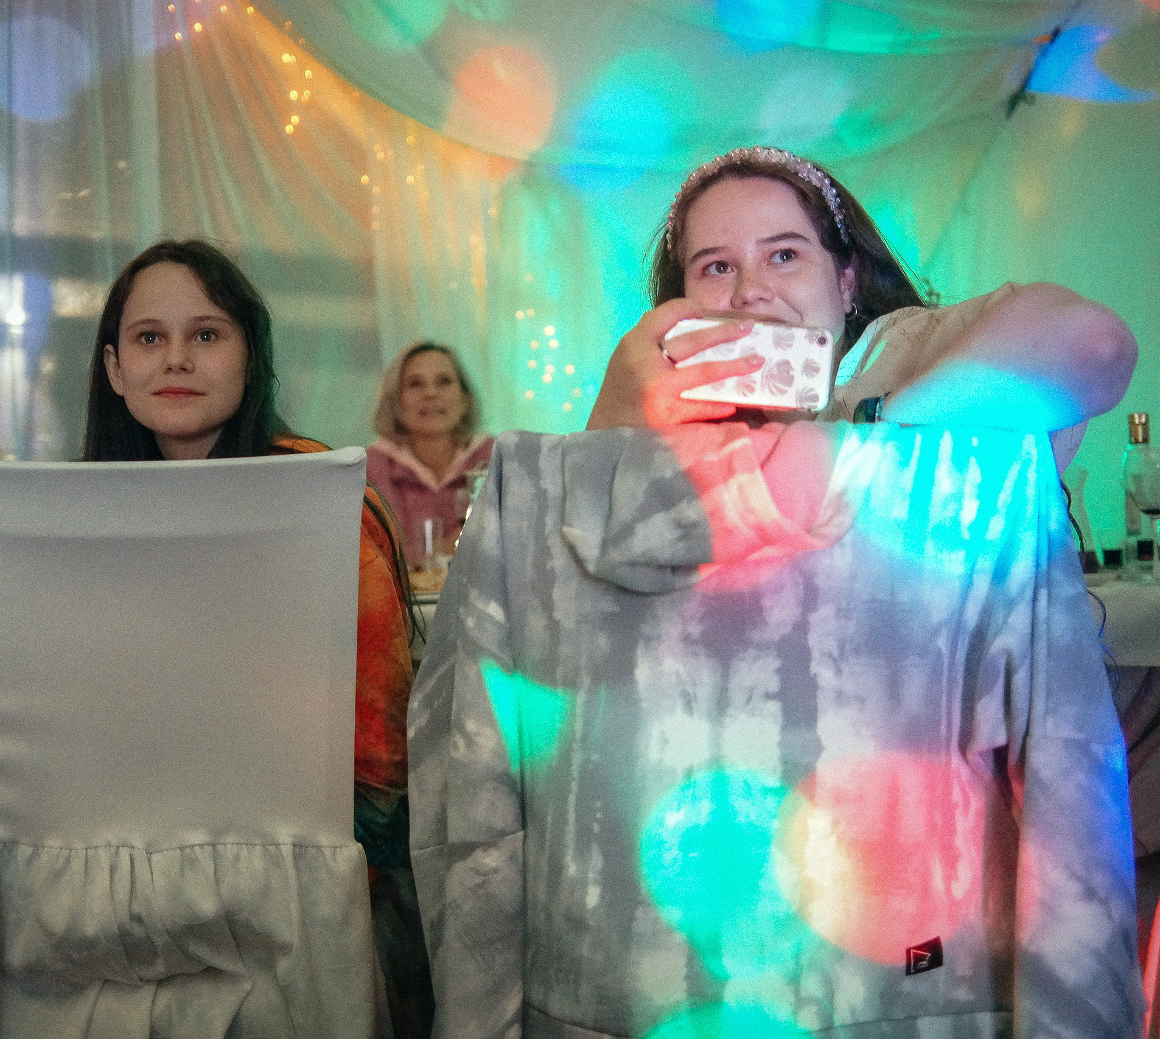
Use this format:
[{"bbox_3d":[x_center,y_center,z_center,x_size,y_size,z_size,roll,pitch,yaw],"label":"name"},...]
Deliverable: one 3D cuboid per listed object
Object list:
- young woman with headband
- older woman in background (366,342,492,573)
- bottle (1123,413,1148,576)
[{"bbox_3d":[0.270,0.240,1.260,0.560,1.180,0.640,0,-1,12],"label":"young woman with headband"},{"bbox_3d":[-0.315,0.230,2.570,0.500,1.240,0.640,0,-1,-6],"label":"older woman in background"},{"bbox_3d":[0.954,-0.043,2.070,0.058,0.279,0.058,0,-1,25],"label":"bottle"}]

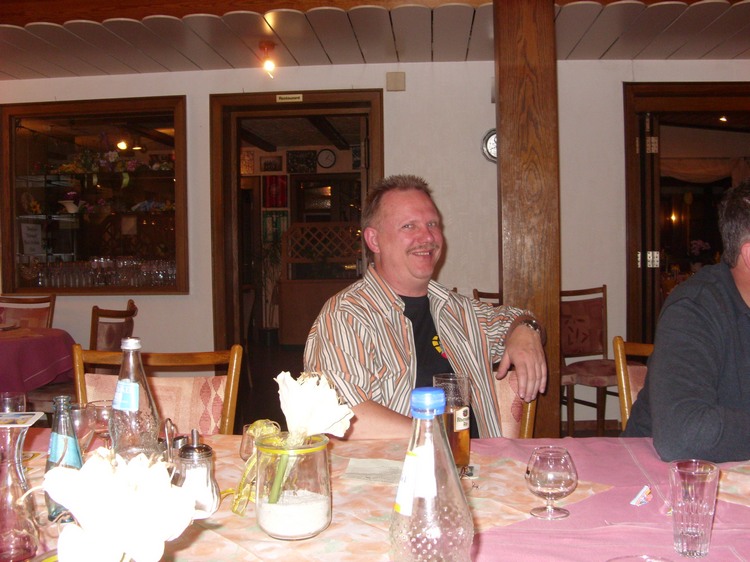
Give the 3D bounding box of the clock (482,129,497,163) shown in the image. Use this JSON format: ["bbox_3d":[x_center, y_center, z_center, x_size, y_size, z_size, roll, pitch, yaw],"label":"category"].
[{"bbox_3d":[0.780,-0.850,5.200,0.222,0.222,0.045,-1,1,3],"label":"clock"}]

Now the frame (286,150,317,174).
[{"bbox_3d":[-0.786,-1.267,8.800,0.325,0.250,0.030,-1,1,3],"label":"frame"}]

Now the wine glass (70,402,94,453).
[{"bbox_3d":[-0.507,0.287,1.400,0.067,0.160,0.067,-1,1,3],"label":"wine glass"}]

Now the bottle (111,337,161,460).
[{"bbox_3d":[-0.381,0.221,1.313,0.083,0.260,0.083,-1,2,0],"label":"bottle"}]

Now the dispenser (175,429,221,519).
[{"bbox_3d":[-0.285,0.306,1.320,0.074,0.133,0.074,-1,1,3],"label":"dispenser"}]

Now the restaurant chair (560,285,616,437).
[{"bbox_3d":[1.325,0.522,4.705,0.450,0.930,0.540,-2,2,-29],"label":"restaurant chair"}]

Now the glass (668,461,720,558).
[{"bbox_3d":[0.426,0.305,1.105,0.066,0.120,0.066,-1,1,3],"label":"glass"}]

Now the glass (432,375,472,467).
[{"bbox_3d":[0.150,0.273,1.605,0.072,0.175,0.072,-1,1,3],"label":"glass"}]

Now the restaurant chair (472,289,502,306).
[{"bbox_3d":[0.850,0.526,4.845,0.450,0.930,0.540,-1,2,-3],"label":"restaurant chair"}]

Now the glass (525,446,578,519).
[{"bbox_3d":[0.259,0.296,1.220,0.081,0.097,0.081,-1,2,0],"label":"glass"}]

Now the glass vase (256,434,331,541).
[{"bbox_3d":[-0.120,0.304,1.215,0.111,0.138,0.111,-1,1,3],"label":"glass vase"}]

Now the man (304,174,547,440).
[{"bbox_3d":[0.146,0.412,1.940,0.640,1.330,0.820,-1,2,-22],"label":"man"}]

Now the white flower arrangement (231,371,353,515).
[{"bbox_3d":[-0.116,0.229,1.138,0.165,0.210,0.130,-1,2,0],"label":"white flower arrangement"}]

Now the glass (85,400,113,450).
[{"bbox_3d":[-0.490,0.286,1.502,0.069,0.125,0.069,-1,2,0],"label":"glass"}]

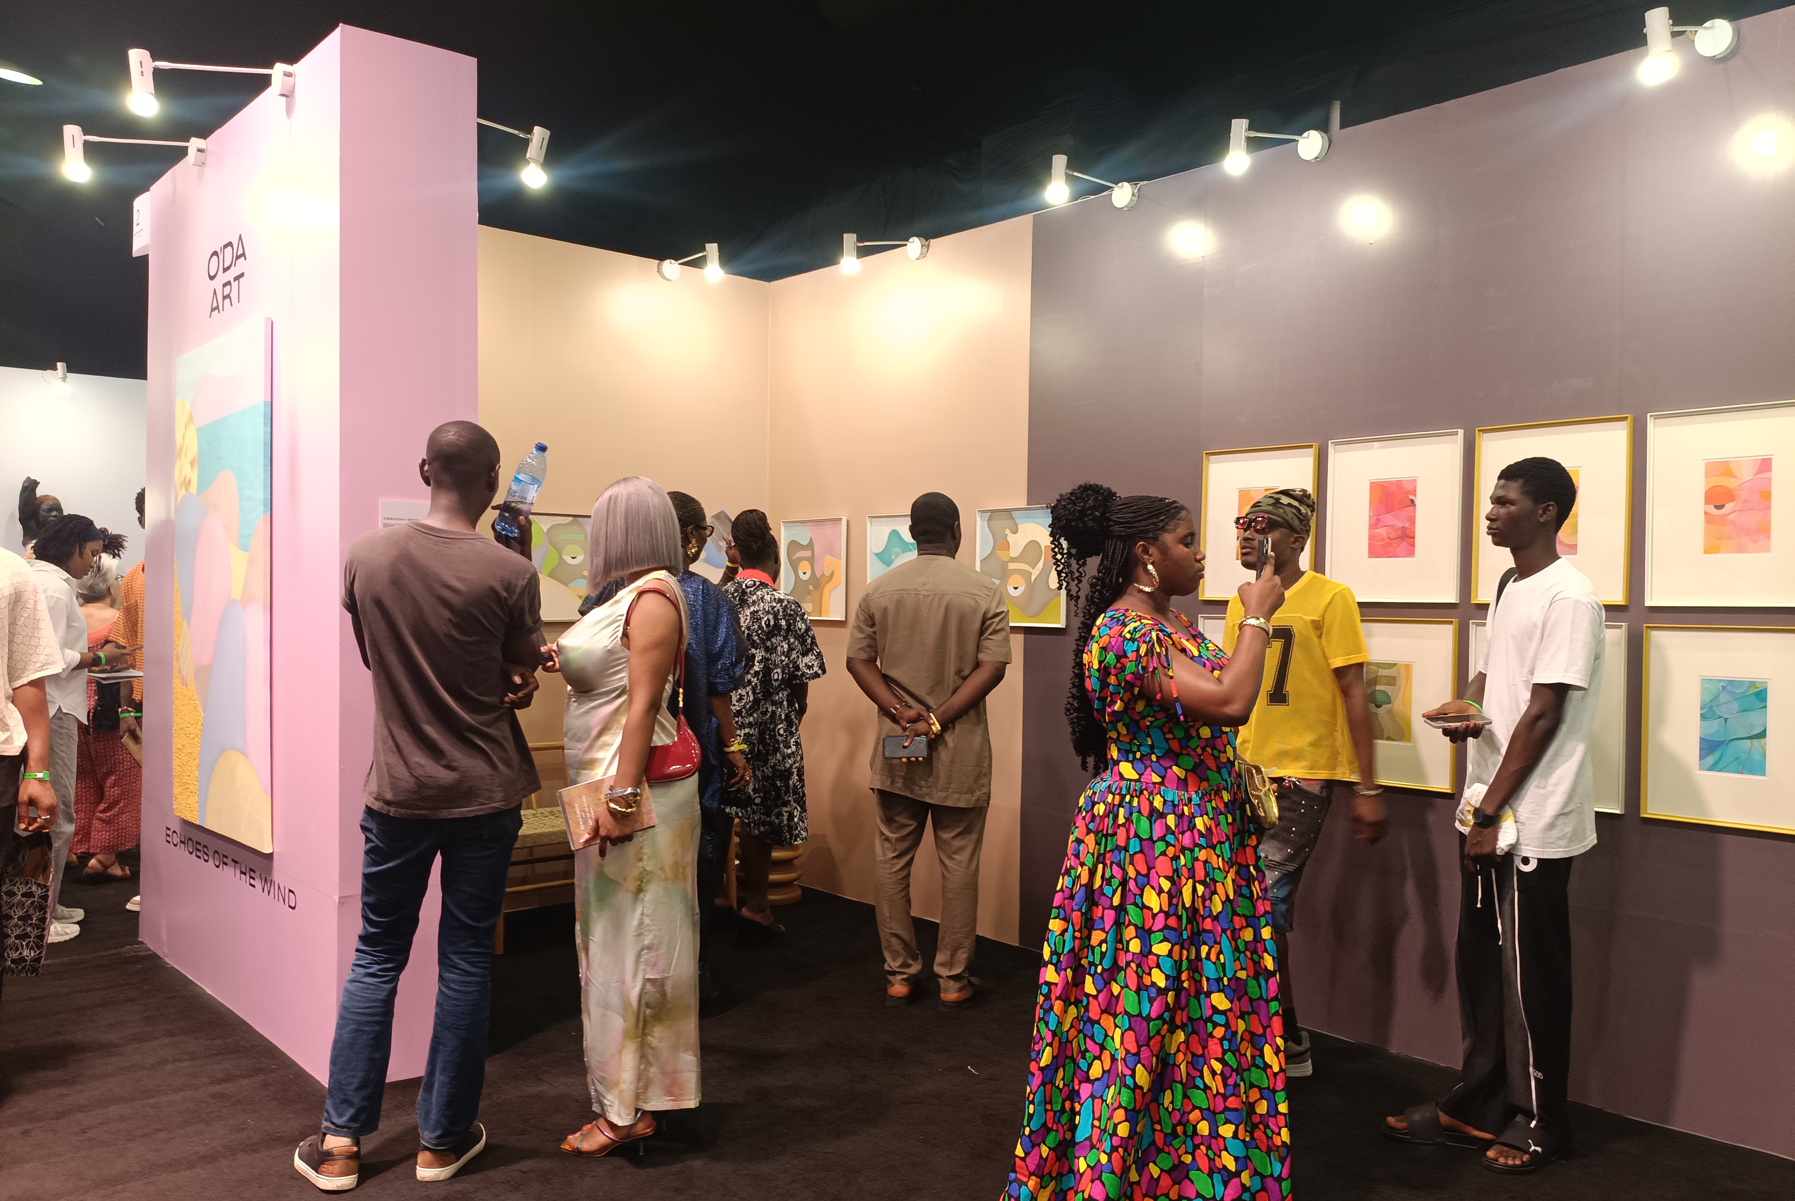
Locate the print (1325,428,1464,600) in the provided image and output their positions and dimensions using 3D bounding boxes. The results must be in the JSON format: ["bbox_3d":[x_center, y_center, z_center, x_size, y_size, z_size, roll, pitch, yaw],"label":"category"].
[{"bbox_3d":[1.554,-0.253,4.234,0.028,0.521,0.432,0,0,-42],"label":"print"}]

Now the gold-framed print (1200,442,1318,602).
[{"bbox_3d":[1.229,-0.259,4.596,0.028,0.521,0.432,0,0,-42],"label":"gold-framed print"}]

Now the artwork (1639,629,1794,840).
[{"bbox_3d":[2.187,0.331,3.524,0.028,0.521,0.432,0,0,-42],"label":"artwork"}]

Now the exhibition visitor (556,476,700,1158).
[{"bbox_3d":[-0.686,0.538,3.485,0.380,1.715,0.460,1,0,9],"label":"exhibition visitor"}]

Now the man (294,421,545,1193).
[{"bbox_3d":[-1.177,0.476,3.354,0.540,1.830,0.450,1,0,-7],"label":"man"}]

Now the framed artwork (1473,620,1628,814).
[{"bbox_3d":[1.868,0.325,3.880,0.028,0.521,0.432,0,0,-42],"label":"framed artwork"}]

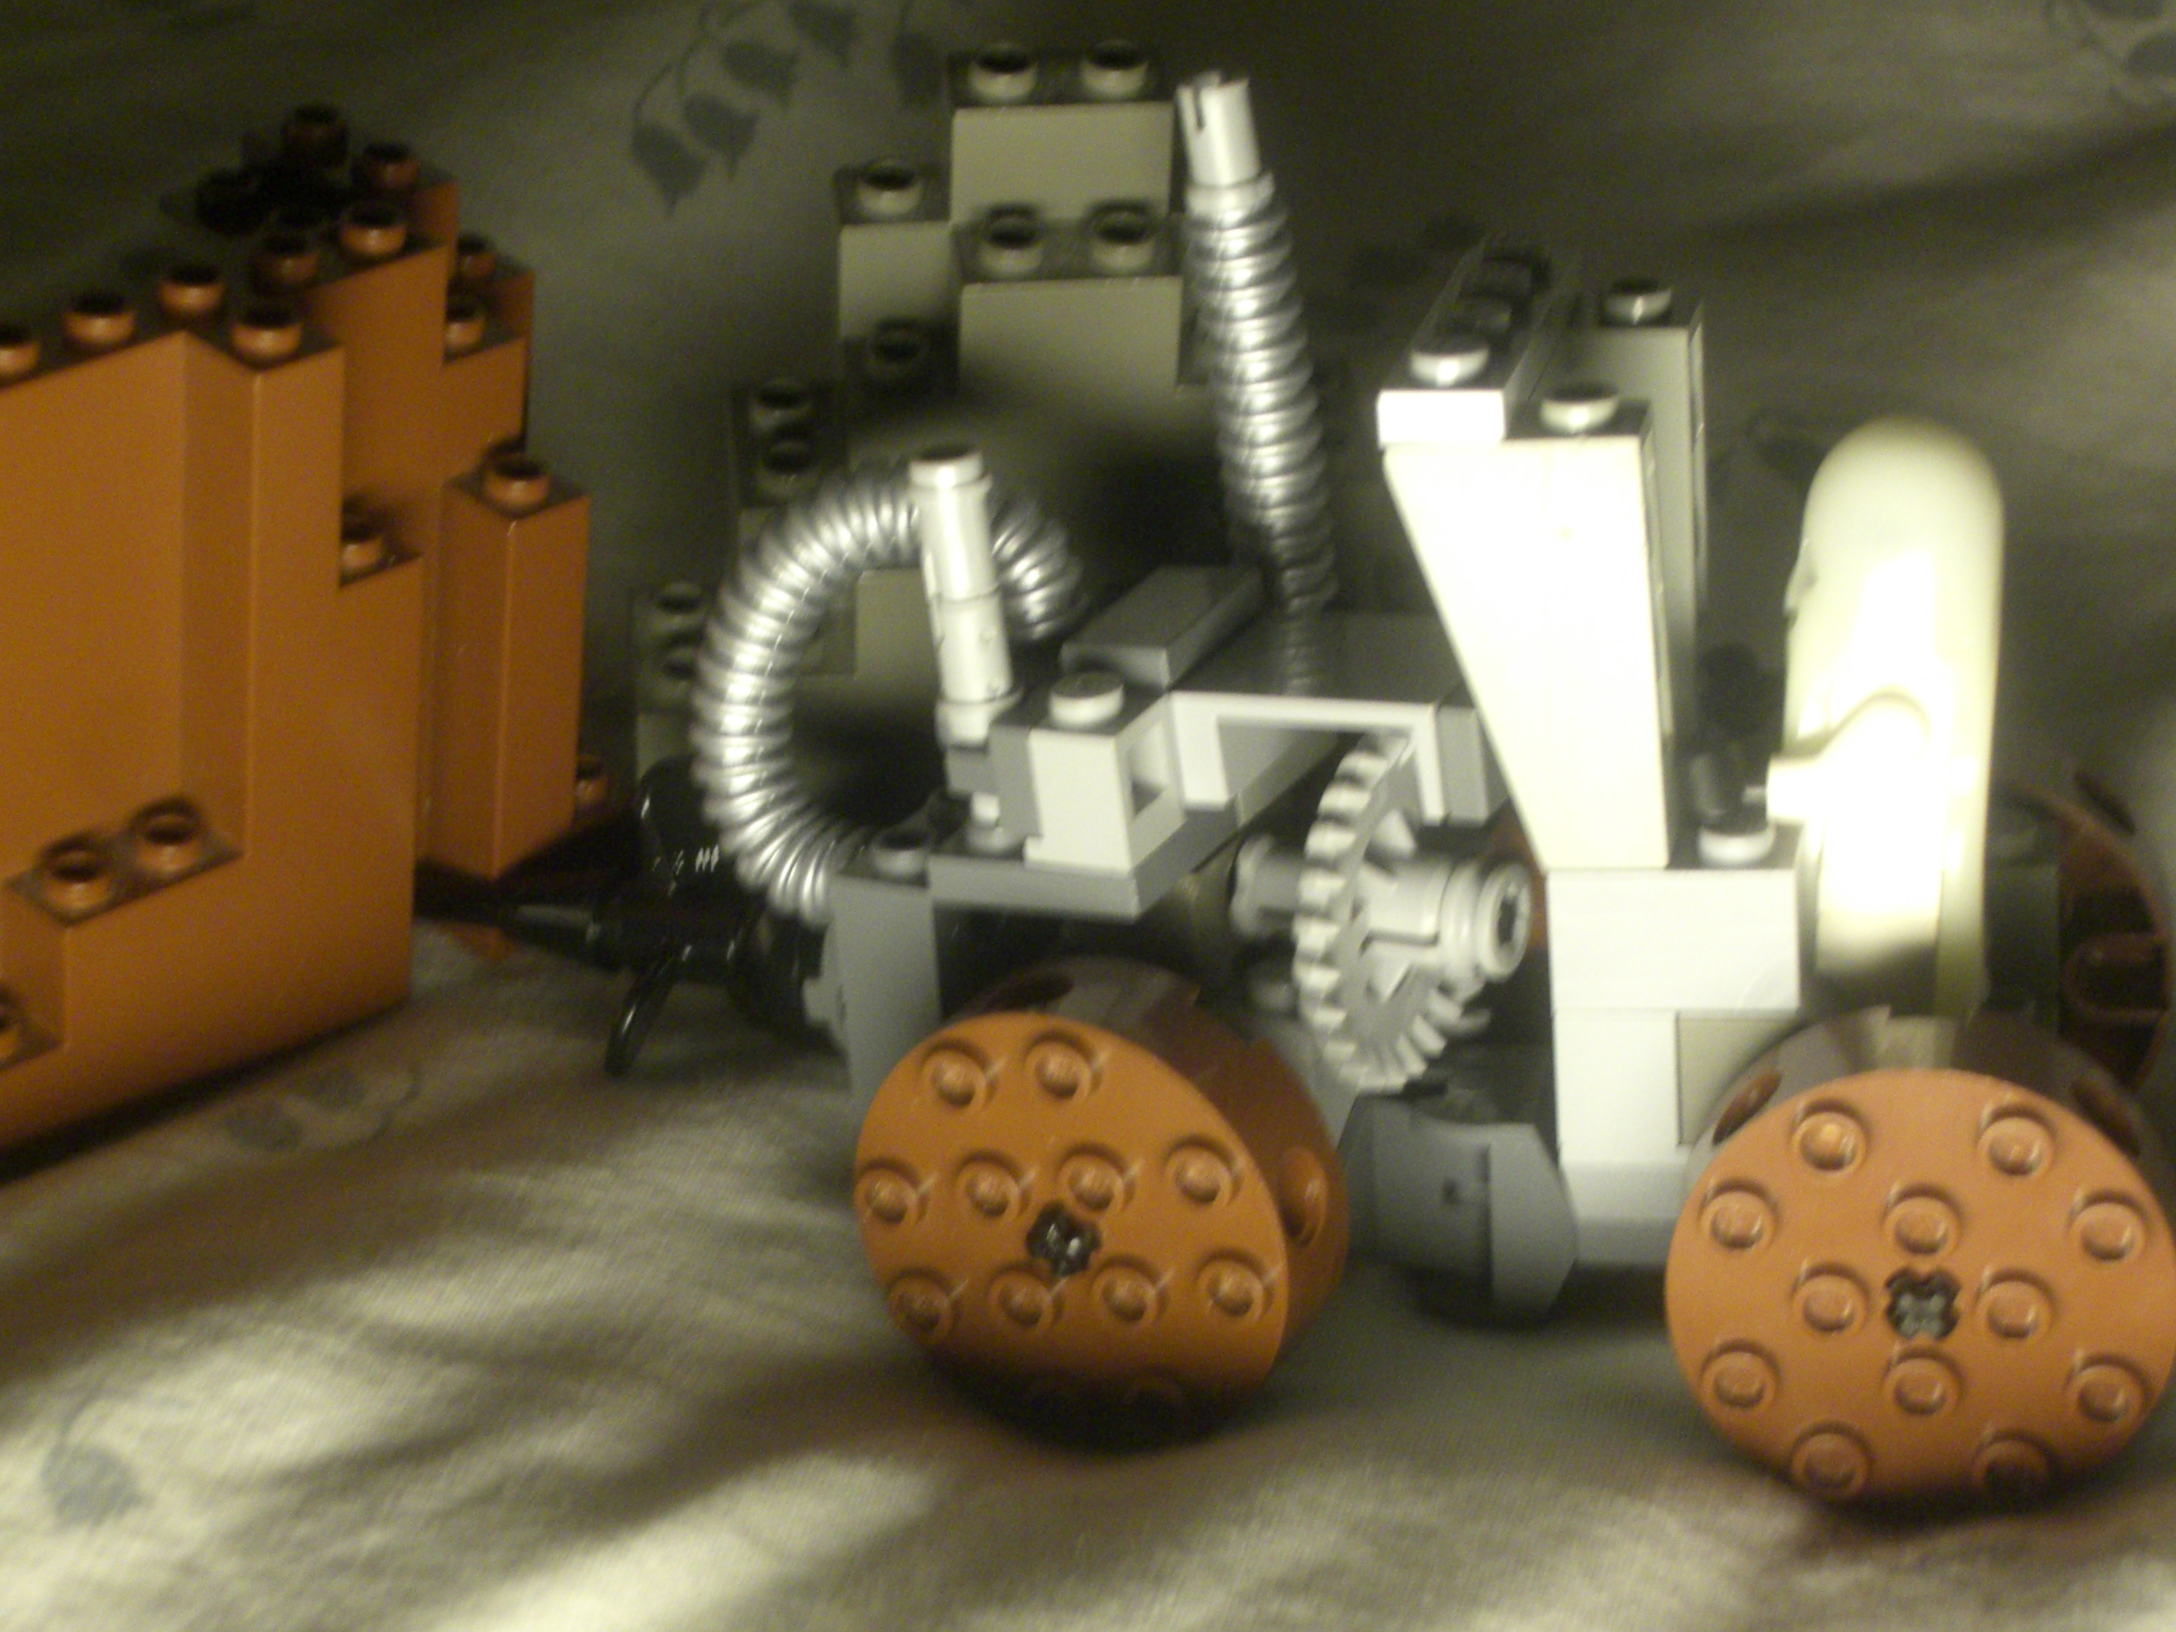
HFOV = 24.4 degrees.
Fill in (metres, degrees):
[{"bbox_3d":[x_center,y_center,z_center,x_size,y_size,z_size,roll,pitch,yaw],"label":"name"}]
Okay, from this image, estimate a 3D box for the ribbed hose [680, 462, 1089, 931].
[{"bbox_3d":[-0.014,-0.009,0.353,0.028,0.031,0.012,-6,20,-1],"label":"ribbed hose"}]

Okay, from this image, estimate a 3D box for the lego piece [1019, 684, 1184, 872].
[{"bbox_3d":[0.001,-0.003,0.342,0.008,0.011,0.008,3,23,28],"label":"lego piece"}]

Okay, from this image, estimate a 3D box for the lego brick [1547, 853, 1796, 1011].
[{"bbox_3d":[0.038,0.006,0.325,0.016,0.010,0.008,-1,20,15],"label":"lego brick"}]

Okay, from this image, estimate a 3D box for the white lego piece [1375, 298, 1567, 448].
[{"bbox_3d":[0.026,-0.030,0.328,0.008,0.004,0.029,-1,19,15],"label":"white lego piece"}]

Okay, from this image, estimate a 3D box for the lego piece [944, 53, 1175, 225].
[{"bbox_3d":[-0.002,-0.050,0.368,0.016,0.010,0.008,-3,42,-6],"label":"lego piece"}]

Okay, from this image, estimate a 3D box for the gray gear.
[{"bbox_3d":[0.024,0.006,0.343,0.011,0.025,0.025,7,26,28],"label":"gray gear"}]

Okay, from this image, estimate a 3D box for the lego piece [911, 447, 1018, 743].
[{"bbox_3d":[-0.008,-0.015,0.342,0.005,0.021,0.005,-7,20,3],"label":"lego piece"}]

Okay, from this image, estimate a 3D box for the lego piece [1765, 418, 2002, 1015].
[{"bbox_3d":[0.052,-0.006,0.330,0.015,0.042,0.020,4,21,13],"label":"lego piece"}]

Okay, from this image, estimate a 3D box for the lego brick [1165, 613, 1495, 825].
[{"bbox_3d":[0.020,-0.007,0.344,0.023,0.008,0.016,3,23,28],"label":"lego brick"}]

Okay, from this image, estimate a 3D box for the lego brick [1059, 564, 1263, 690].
[{"bbox_3d":[0.005,-0.013,0.348,0.008,0.003,0.016,5,25,26],"label":"lego brick"}]

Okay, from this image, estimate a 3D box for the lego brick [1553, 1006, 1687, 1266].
[{"bbox_3d":[0.036,0.020,0.332,0.008,0.017,0.008,-1,19,15],"label":"lego brick"}]

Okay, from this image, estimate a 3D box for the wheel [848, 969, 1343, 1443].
[{"bbox_3d":[0.000,0.026,0.333,0.032,0.032,0.011,3,23,28],"label":"wheel"}]

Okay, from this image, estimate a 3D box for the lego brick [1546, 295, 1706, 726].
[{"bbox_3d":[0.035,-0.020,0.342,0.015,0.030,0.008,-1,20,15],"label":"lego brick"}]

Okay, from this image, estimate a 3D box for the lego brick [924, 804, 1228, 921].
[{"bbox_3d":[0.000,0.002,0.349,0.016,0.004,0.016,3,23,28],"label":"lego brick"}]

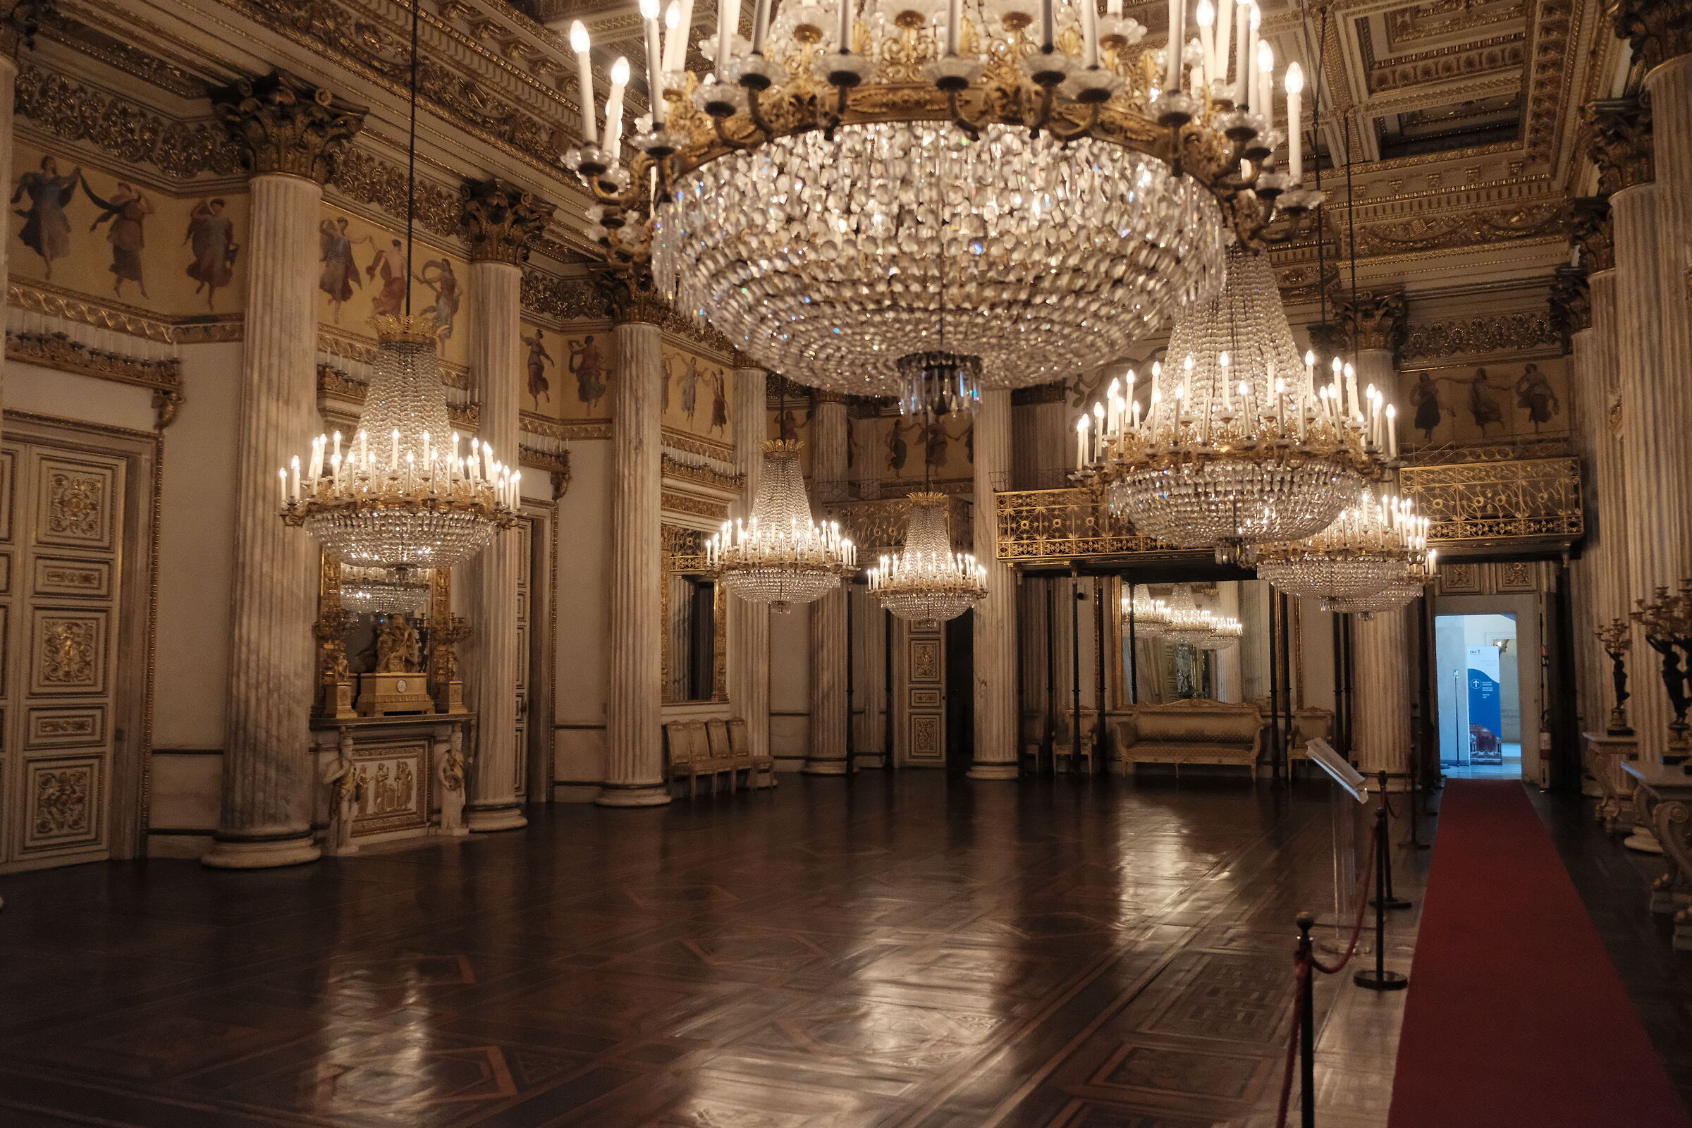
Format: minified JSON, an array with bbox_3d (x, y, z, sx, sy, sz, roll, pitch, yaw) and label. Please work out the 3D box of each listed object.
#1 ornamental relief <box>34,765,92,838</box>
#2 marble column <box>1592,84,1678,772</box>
[{"bbox_3d":[-6.651,2.023,10.787,0.040,0.583,0.496,-2,-5,26],"label":"ornamental relief"},{"bbox_3d":[7.587,-0.838,11.770,0.988,6.975,0.988,-2,-5,26],"label":"marble column"}]

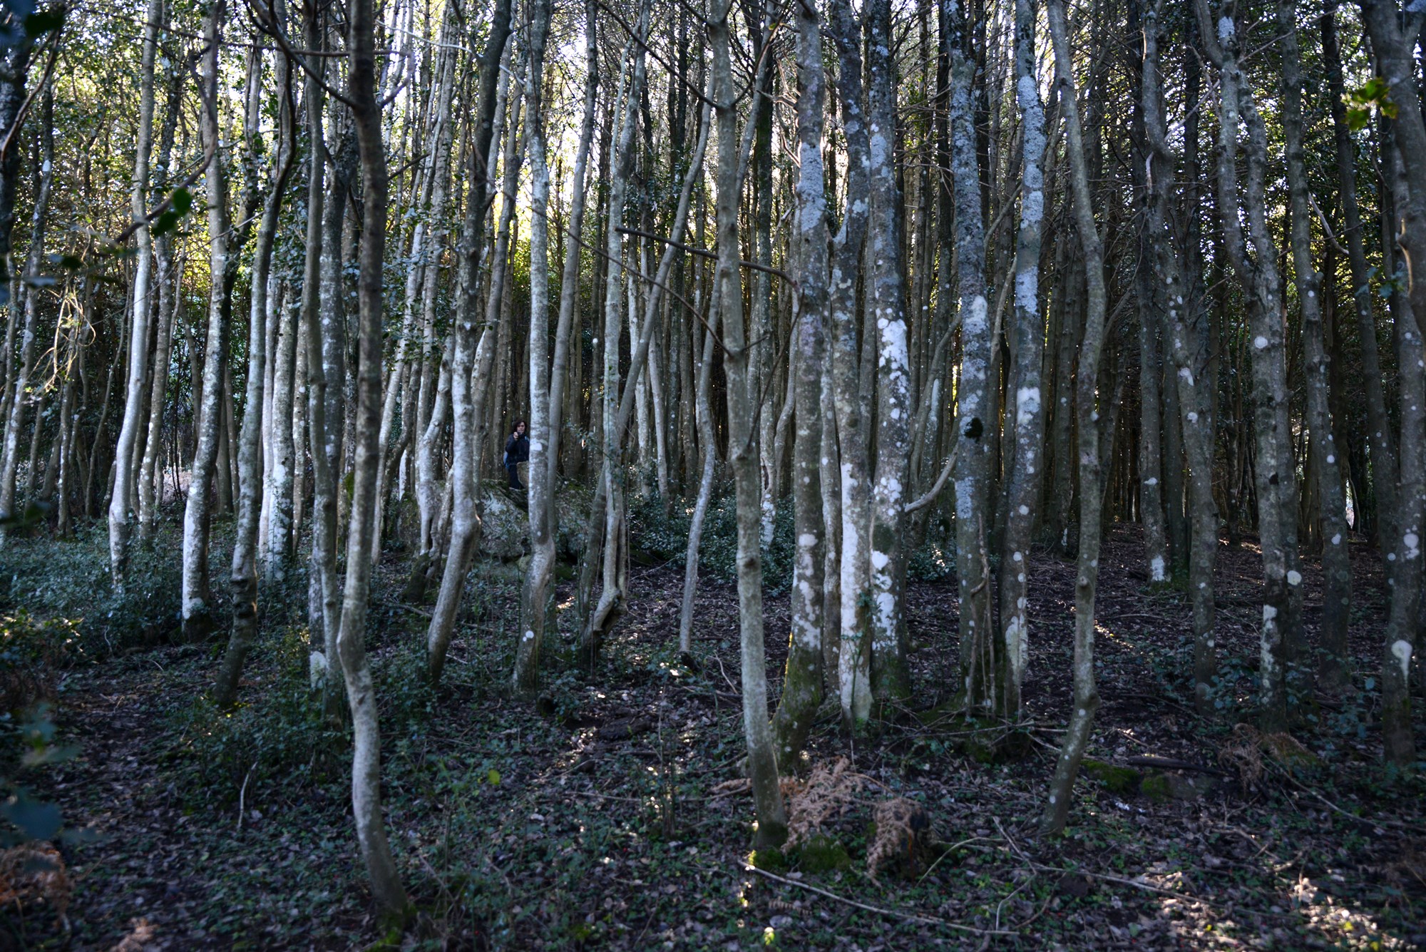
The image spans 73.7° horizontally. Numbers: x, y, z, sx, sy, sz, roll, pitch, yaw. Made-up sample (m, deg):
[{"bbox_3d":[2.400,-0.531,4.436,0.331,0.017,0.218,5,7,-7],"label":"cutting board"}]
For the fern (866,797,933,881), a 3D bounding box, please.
[{"bbox_3d":[0.773,1.507,3.950,0.270,0.320,0.260,0,-2,0],"label":"fern"}]

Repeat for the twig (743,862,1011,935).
[{"bbox_3d":[0.619,1.610,3.630,1.150,0.060,0.100,-2,-3,34],"label":"twig"}]

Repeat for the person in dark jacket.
[{"bbox_3d":[-3.701,-0.230,18.000,0.500,1.620,0.360,1,-2,-18],"label":"person in dark jacket"}]

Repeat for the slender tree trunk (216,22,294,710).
[{"bbox_3d":[-3.279,-0.785,6.800,0.520,4.900,0.380,0,-2,0],"label":"slender tree trunk"}]

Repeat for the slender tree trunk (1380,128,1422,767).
[{"bbox_3d":[3.943,-0.163,5.450,0.250,3.650,0.240,0,-2,0],"label":"slender tree trunk"}]

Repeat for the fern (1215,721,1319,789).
[{"bbox_3d":[3.002,1.518,5.150,0.520,0.330,0.420,-1,-2,17],"label":"fern"}]

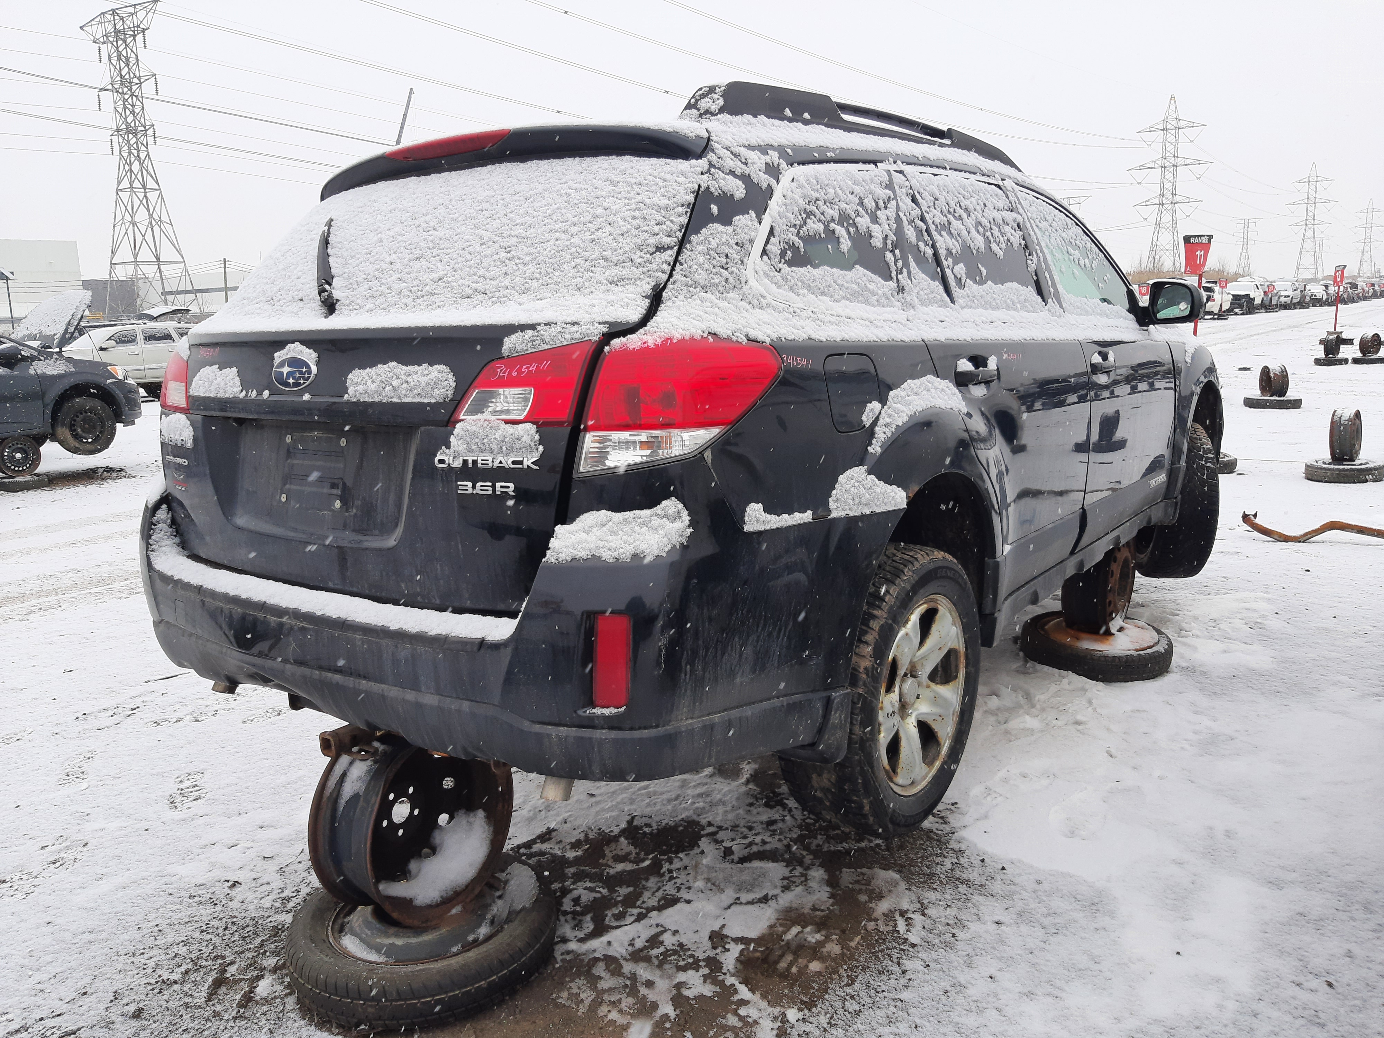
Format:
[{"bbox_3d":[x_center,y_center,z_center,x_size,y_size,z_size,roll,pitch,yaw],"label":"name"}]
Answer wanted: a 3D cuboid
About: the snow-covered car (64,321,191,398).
[{"bbox_3d":[-13.100,-3.850,24.800,4.550,1.730,1.830,-9,13,-33],"label":"snow-covered car"}]

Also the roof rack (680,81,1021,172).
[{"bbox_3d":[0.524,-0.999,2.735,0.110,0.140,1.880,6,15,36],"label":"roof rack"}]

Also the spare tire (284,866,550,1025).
[{"bbox_3d":[-0.609,0.950,2.383,0.602,0.140,0.602,-2,11,0],"label":"spare tire"}]

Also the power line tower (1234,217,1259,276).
[{"bbox_3d":[266.798,-128.719,500.000,12.500,30.000,6.000,7,15,38],"label":"power line tower"}]

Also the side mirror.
[{"bbox_3d":[1.778,-0.801,3.820,0.200,0.165,0.140,6,13,36],"label":"side mirror"}]

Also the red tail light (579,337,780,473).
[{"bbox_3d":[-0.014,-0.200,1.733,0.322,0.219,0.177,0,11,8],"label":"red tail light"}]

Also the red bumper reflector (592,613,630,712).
[{"bbox_3d":[-0.126,0.223,1.628,0.064,0.150,0.028,4,6,21],"label":"red bumper reflector"}]

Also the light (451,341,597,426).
[{"bbox_3d":[-0.275,-0.222,1.723,0.283,0.145,0.079,3,12,26],"label":"light"}]

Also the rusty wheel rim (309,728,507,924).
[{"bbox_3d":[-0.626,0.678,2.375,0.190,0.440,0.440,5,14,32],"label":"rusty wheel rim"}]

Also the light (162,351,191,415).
[{"bbox_3d":[-1.177,-0.316,2.374,0.079,0.145,0.283,-12,15,-43],"label":"light"}]

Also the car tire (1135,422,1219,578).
[{"bbox_3d":[2.060,-0.072,4.530,0.225,0.690,0.690,-1,11,6],"label":"car tire"}]

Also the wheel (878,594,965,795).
[{"bbox_3d":[0.468,0.395,2.466,0.190,0.466,0.466,7,14,36],"label":"wheel"}]

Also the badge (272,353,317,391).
[{"bbox_3d":[-0.760,-0.278,1.989,0.147,0.068,0.015,6,5,36],"label":"badge"}]

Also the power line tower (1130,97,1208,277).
[{"bbox_3d":[135.373,-93.501,294.612,22.000,50.000,9.000,7,14,38],"label":"power line tower"}]

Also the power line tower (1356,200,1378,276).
[{"bbox_3d":[431.302,-177.360,661.603,22.000,50.000,9.000,7,14,38],"label":"power line tower"}]

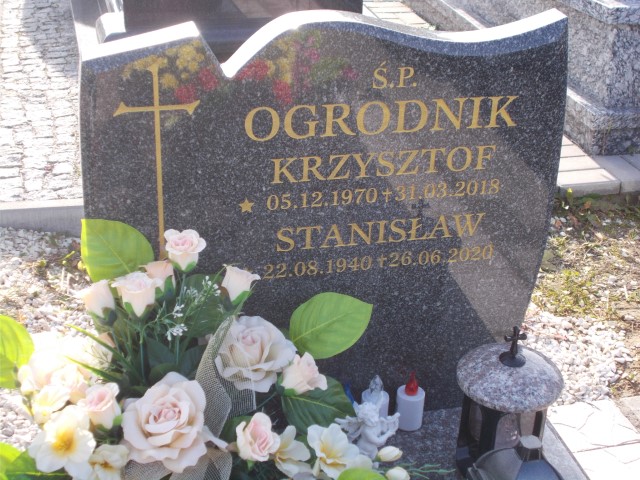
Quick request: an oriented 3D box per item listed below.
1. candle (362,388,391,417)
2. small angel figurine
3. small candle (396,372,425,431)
[{"bbox_3d":[0.097,0.302,1.883,0.049,0.068,0.049,-4,27,-12],"label":"candle"},{"bbox_3d":[0.083,0.321,1.804,0.075,0.104,0.096,21,32,35],"label":"small angel figurine"},{"bbox_3d":[0.160,0.279,1.886,0.049,0.110,0.049,1,26,-1],"label":"small candle"}]

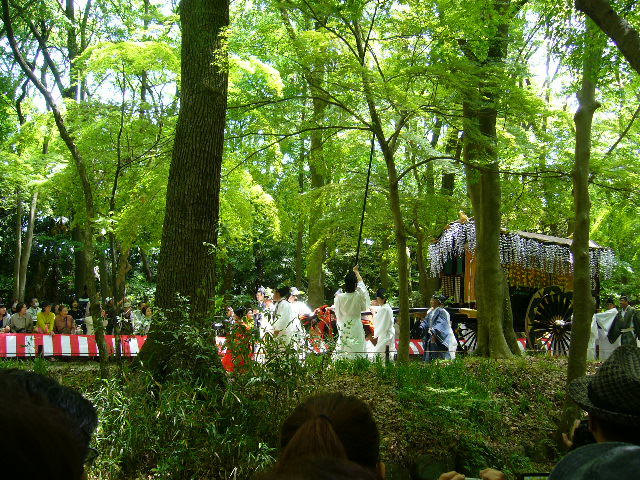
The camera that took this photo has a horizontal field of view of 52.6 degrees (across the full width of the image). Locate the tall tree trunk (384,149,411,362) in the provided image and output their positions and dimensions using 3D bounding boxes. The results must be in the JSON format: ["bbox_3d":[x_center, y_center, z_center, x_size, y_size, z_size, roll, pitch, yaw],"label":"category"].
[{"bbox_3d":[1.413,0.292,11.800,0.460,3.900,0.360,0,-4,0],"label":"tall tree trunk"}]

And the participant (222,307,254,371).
[{"bbox_3d":[-1.574,1.876,12.200,0.450,1.280,0.500,0,-9,6],"label":"participant"}]

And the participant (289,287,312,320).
[{"bbox_3d":[-0.465,1.834,14.000,0.500,1.650,0.550,8,-11,-39],"label":"participant"}]

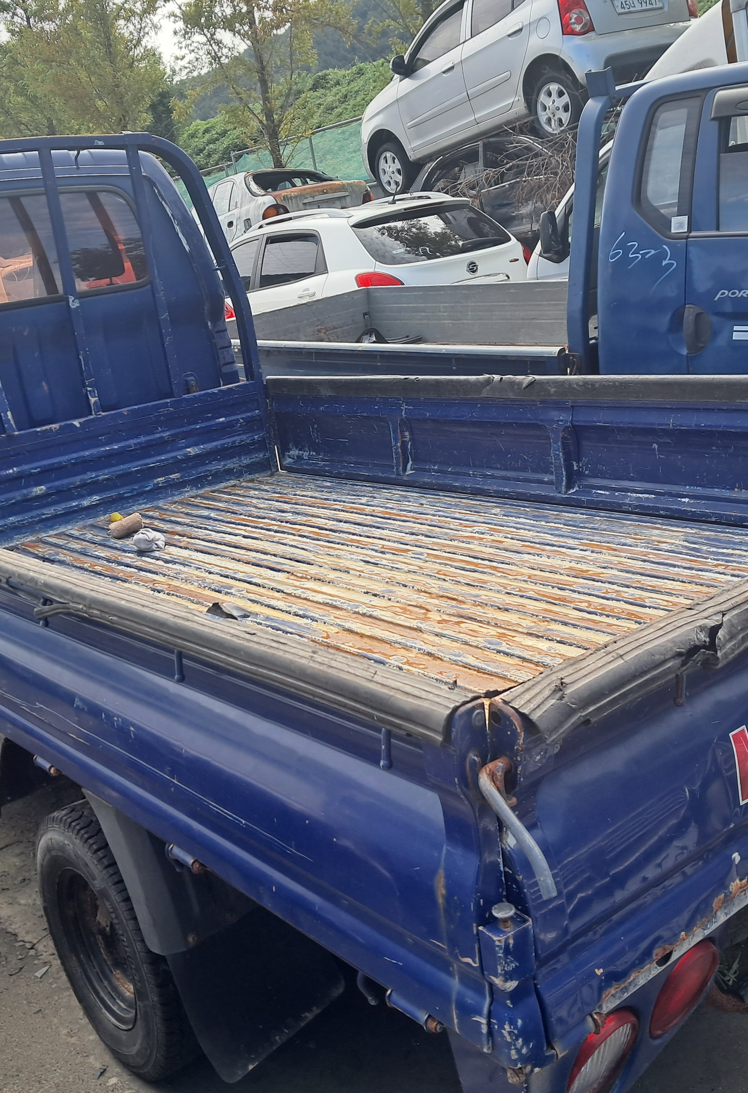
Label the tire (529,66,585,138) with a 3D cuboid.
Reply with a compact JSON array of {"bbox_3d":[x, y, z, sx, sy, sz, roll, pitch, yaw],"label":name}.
[{"bbox_3d":[1.493,-3.582,9.284,0.170,0.560,0.560,-22,15,-30],"label":"tire"}]

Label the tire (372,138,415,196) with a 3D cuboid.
[{"bbox_3d":[0.190,-3.707,11.260,0.170,0.560,0.560,-22,15,-30],"label":"tire"}]

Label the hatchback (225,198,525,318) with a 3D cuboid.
[{"bbox_3d":[-0.360,-2.500,11.500,1.850,1.680,4.400,-17,17,-30],"label":"hatchback"}]

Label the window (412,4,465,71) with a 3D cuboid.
[{"bbox_3d":[0.565,-4.537,10.146,0.060,0.370,0.800,1,3,-33],"label":"window"}]

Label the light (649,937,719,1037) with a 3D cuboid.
[{"bbox_3d":[0.387,0.547,1.413,0.142,0.088,0.035,-19,18,-35],"label":"light"}]

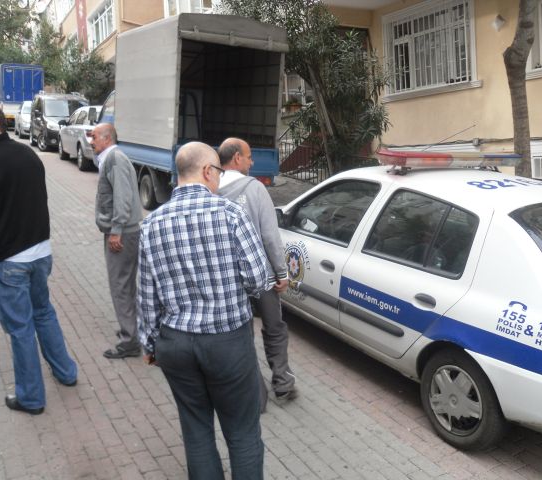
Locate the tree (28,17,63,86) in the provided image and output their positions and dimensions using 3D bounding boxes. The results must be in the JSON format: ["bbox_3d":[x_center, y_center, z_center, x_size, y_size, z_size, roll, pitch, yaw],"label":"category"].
[{"bbox_3d":[-13.094,-9.697,37.374,2.300,6.500,2.300,-7,8,-30],"label":"tree"}]

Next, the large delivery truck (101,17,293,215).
[{"bbox_3d":[-1.821,-2.216,11.510,1.800,2.950,4.700,-3,12,-31],"label":"large delivery truck"}]

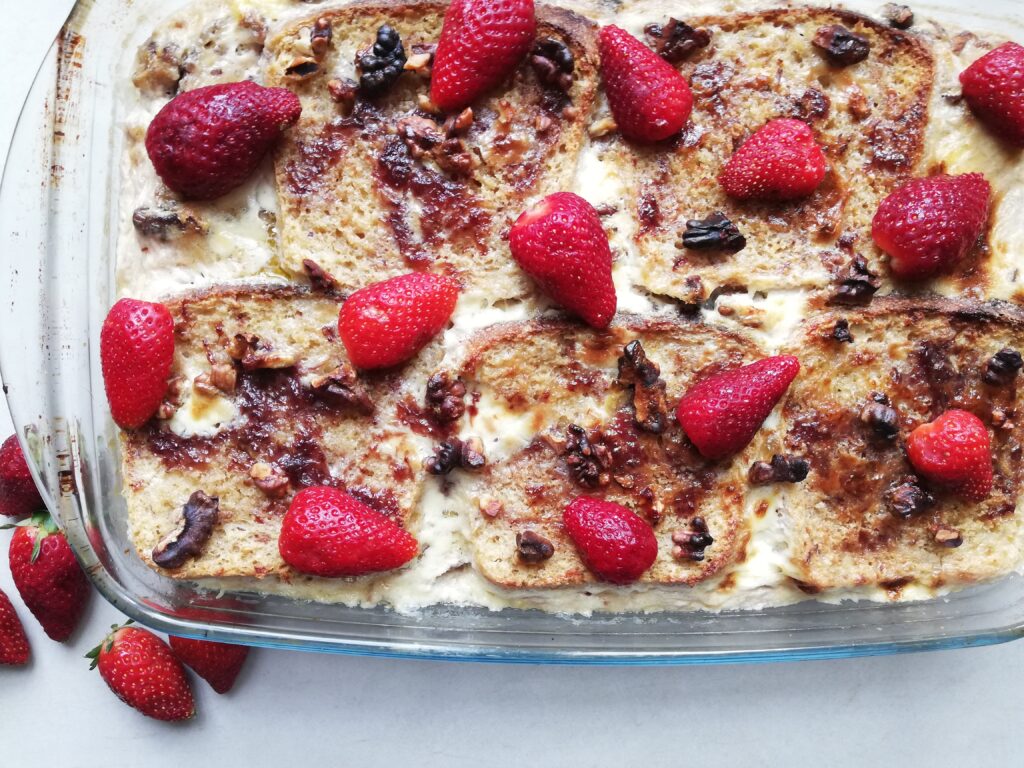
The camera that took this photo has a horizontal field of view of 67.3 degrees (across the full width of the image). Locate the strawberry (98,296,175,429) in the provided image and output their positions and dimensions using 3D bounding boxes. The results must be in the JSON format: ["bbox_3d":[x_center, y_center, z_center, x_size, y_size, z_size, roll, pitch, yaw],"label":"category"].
[{"bbox_3d":[-0.128,-0.007,0.262,0.024,0.017,0.045,4,83,0],"label":"strawberry"}]

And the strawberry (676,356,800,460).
[{"bbox_3d":[0.076,0.007,0.257,0.046,0.024,0.028,-38,84,-4],"label":"strawberry"}]

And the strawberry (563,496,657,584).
[{"bbox_3d":[0.032,0.051,0.252,0.034,0.023,0.026,40,85,4],"label":"strawberry"}]

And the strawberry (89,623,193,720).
[{"bbox_3d":[-0.135,0.106,0.282,0.045,0.023,0.025,44,85,5],"label":"strawberry"}]

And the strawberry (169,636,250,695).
[{"bbox_3d":[-0.110,0.094,0.281,0.030,0.027,0.043,-11,83,-1],"label":"strawberry"}]

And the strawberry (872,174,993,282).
[{"bbox_3d":[0.143,-0.054,0.262,0.043,0.030,0.034,-33,84,-4],"label":"strawberry"}]

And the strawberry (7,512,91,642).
[{"bbox_3d":[-0.172,0.073,0.286,0.026,0.024,0.048,-18,83,-2],"label":"strawberry"}]

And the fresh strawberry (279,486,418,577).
[{"bbox_3d":[-0.053,0.049,0.251,0.045,0.025,0.029,12,83,1],"label":"fresh strawberry"}]

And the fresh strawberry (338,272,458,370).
[{"bbox_3d":[-0.038,-0.021,0.262,0.044,0.021,0.029,-27,84,-3],"label":"fresh strawberry"}]

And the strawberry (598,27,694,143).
[{"bbox_3d":[0.047,-0.107,0.274,0.027,0.020,0.044,-32,84,-4],"label":"strawberry"}]

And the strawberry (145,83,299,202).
[{"bbox_3d":[-0.099,-0.084,0.266,0.054,0.030,0.035,-20,83,-2],"label":"strawberry"}]

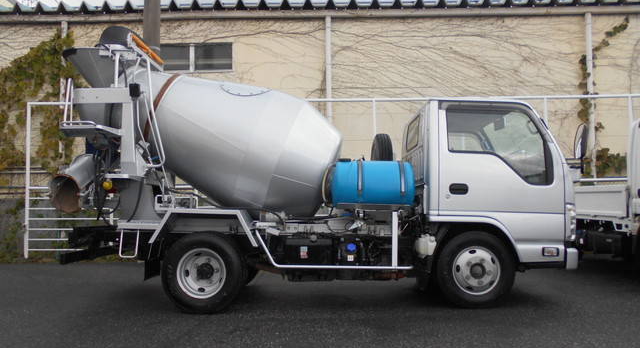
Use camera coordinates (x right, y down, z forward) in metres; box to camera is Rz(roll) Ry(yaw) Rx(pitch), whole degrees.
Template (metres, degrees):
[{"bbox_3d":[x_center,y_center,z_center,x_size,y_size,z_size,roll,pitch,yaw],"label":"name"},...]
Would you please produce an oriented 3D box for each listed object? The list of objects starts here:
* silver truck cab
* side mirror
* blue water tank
[{"bbox_3d":[1.686,0.107,5.162,1.500,1.610,1.690,-1,-3,-1],"label":"silver truck cab"},{"bbox_3d":[2.319,-0.284,4.268,0.080,0.335,0.180,-1,-3,11],"label":"side mirror"},{"bbox_3d":[0.462,0.099,4.667,0.830,0.435,0.435,-1,-3,-1],"label":"blue water tank"}]

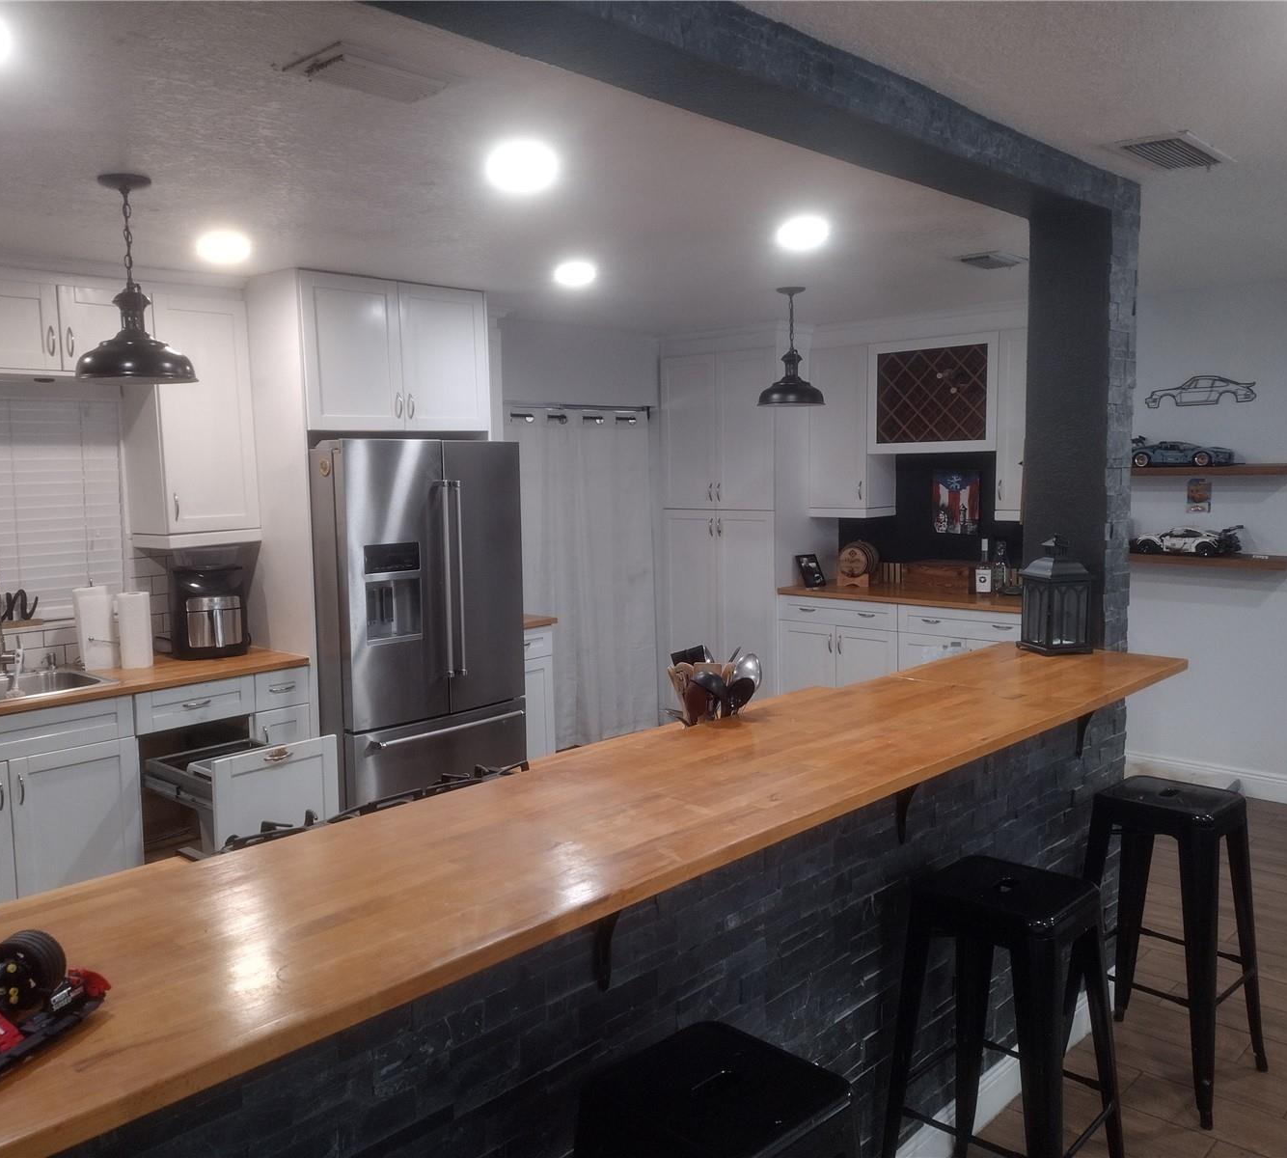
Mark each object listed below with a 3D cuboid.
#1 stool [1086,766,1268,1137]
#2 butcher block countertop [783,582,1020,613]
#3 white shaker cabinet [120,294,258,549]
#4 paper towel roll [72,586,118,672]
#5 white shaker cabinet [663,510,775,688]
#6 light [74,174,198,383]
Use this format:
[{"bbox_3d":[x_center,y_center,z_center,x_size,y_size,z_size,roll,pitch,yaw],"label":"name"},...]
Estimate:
[{"bbox_3d":[1.387,0.944,3.216,0.420,0.767,0.420,-6,8,-43],"label":"stool"},{"bbox_3d":[1.512,0.088,6.475,1.520,0.038,0.620,4,8,41],"label":"butcher block countertop"},{"bbox_3d":[-1.766,-0.603,4.681,0.321,0.933,0.379,4,8,41],"label":"white shaker cabinet"},{"bbox_3d":[-2.018,0.182,4.455,0.140,0.296,0.140,-1,6,0],"label":"paper towel roll"},{"bbox_3d":[0.656,0.230,7.498,0.865,1.340,0.610,4,8,43],"label":"white shaker cabinet"},{"bbox_3d":[-1.321,-0.768,3.105,0.312,0.498,0.312,4,8,41],"label":"light"}]

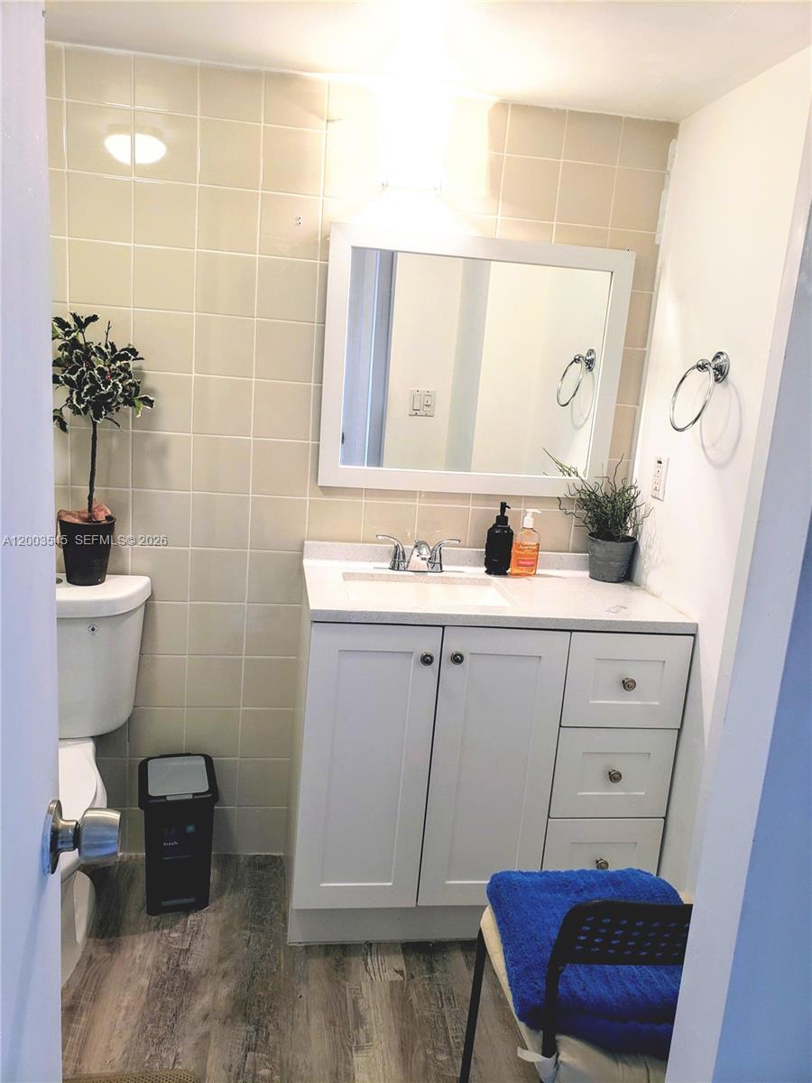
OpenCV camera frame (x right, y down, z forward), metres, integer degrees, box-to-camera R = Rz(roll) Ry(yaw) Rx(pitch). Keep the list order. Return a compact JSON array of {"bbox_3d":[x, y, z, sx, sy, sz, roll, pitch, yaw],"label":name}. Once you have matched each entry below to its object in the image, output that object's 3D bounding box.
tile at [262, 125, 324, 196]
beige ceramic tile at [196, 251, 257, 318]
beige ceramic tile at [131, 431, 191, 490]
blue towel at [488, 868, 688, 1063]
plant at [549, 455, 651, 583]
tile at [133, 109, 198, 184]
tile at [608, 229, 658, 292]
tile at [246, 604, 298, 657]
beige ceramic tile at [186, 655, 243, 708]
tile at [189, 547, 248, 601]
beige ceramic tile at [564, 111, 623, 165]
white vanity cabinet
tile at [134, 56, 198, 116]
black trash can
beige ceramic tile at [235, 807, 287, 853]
[{"bbox_3d":[-0.282,-0.948,2.037,0.148,0.148,0.010,2,12,-9],"label":"tile"},{"bbox_3d":[-0.456,-0.651,2.068,0.151,0.151,0.010,3,12,-9],"label":"beige ceramic tile"},{"bbox_3d":[-0.638,-0.208,2.127,0.150,0.150,0.009,2,12,-9],"label":"beige ceramic tile"},{"bbox_3d":[0.337,0.688,1.367,0.350,0.075,0.335,3,12,-5],"label":"blue towel"},{"bbox_3d":[0.526,-0.066,2.234,0.273,0.345,0.201,2,12,-9],"label":"plant"},{"bbox_3d":[-0.586,-0.962,1.989,0.151,0.152,0.010,2,12,-9],"label":"tile"},{"bbox_3d":[0.606,-0.753,2.197,0.135,0.151,0.010,3,12,-9],"label":"tile"},{"bbox_3d":[-0.375,0.254,2.292,0.152,0.152,0.010,3,12,-9],"label":"tile"},{"bbox_3d":[-0.537,0.397,2.291,0.151,0.151,0.010,3,12,-9],"label":"beige ceramic tile"},{"bbox_3d":[-0.513,0.097,2.227,0.152,0.152,0.010,2,12,-9],"label":"tile"},{"bbox_3d":[0.488,-1.051,2.129,0.151,0.121,0.010,2,12,-9],"label":"beige ceramic tile"},{"bbox_3d":[0.172,0.575,2.199,0.921,0.898,0.477,2,12,-9],"label":"white vanity cabinet"},{"bbox_3d":[-0.570,-1.086,1.939,0.150,0.121,0.009,2,12,-9],"label":"tile"},{"bbox_3d":[-0.623,0.792,2.215,0.199,0.346,0.234,0,13,-20],"label":"black trash can"},{"bbox_3d":[-0.422,0.855,2.421,0.152,0.152,0.010,3,12,-9],"label":"beige ceramic tile"}]

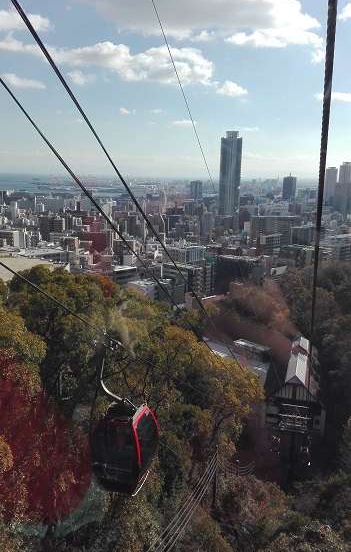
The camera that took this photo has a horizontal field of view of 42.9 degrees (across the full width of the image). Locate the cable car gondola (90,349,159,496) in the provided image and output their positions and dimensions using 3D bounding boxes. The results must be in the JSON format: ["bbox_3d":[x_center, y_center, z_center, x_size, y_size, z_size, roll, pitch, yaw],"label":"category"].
[{"bbox_3d":[-1.452,4.055,12.902,1.600,4.150,1.550,5,13,18],"label":"cable car gondola"}]

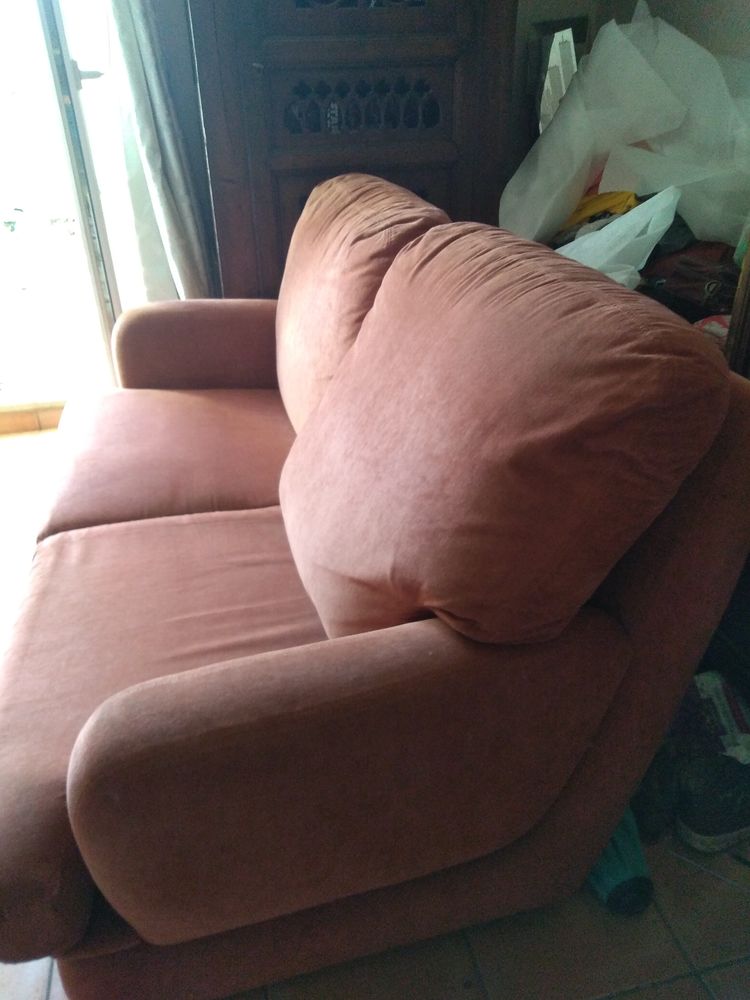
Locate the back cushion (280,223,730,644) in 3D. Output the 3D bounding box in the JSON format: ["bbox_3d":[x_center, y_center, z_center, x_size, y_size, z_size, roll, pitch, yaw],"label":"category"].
[{"bbox_3d":[0.110,-0.087,1.090,0.275,0.590,0.660,20,21,-26],"label":"back cushion"}]

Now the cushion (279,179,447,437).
[{"bbox_3d":[-0.052,-0.418,1.728,0.270,0.590,0.660,9,26,-22],"label":"cushion"}]

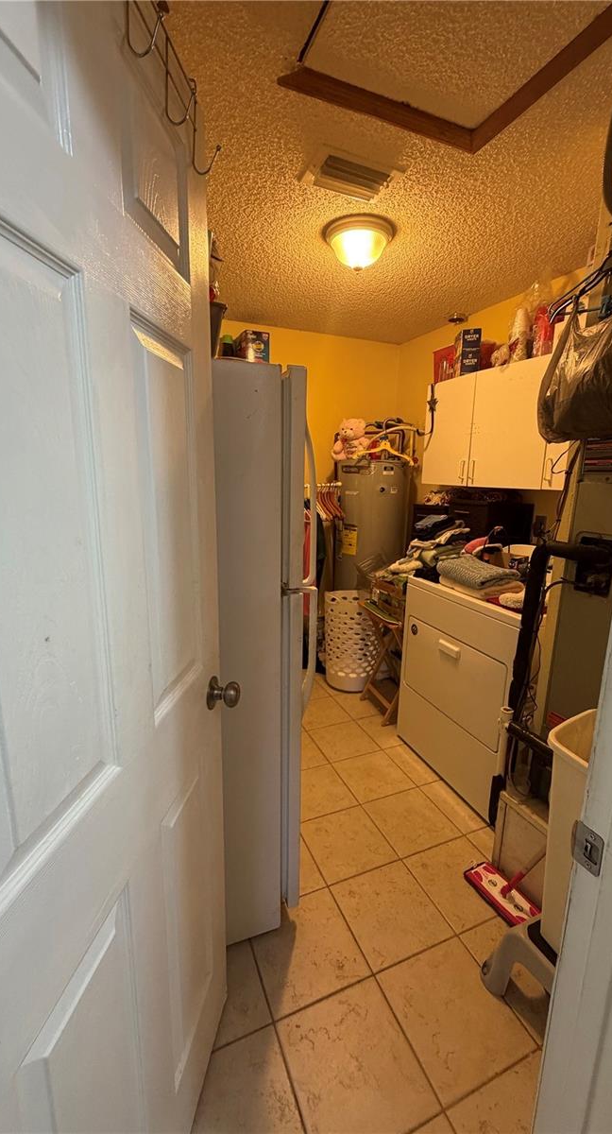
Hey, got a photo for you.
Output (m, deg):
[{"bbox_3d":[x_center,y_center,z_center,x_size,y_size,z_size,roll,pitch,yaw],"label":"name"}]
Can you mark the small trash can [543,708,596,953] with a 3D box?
[{"bbox_3d":[0.799,0.731,1.228,0.360,0.575,0.280,-4,13,-23],"label":"small trash can"}]

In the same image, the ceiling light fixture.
[{"bbox_3d":[0.218,-1.305,1.898,0.310,0.150,0.310,1,12,0],"label":"ceiling light fixture"}]

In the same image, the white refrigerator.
[{"bbox_3d":[-0.474,0.288,1.545,0.765,1.725,0.755,-4,13,-23],"label":"white refrigerator"}]

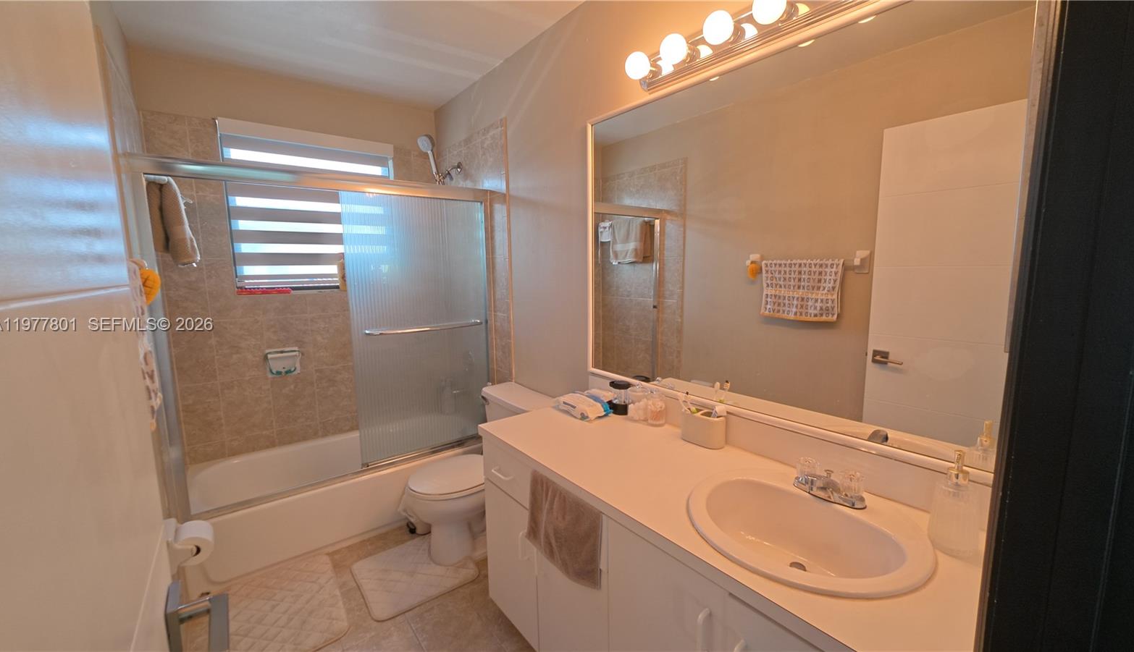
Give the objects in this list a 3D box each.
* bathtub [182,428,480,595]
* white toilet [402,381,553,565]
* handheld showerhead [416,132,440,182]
[{"bbox_3d":[-1.330,0.962,2.400,1.550,0.360,0.750,-6,9,-38],"label":"bathtub"},{"bbox_3d":[-0.455,0.790,1.965,0.720,0.745,0.450,-6,10,-40],"label":"white toilet"},{"bbox_3d":[-0.910,-1.106,2.430,0.095,0.280,0.080,7,42,22],"label":"handheld showerhead"}]

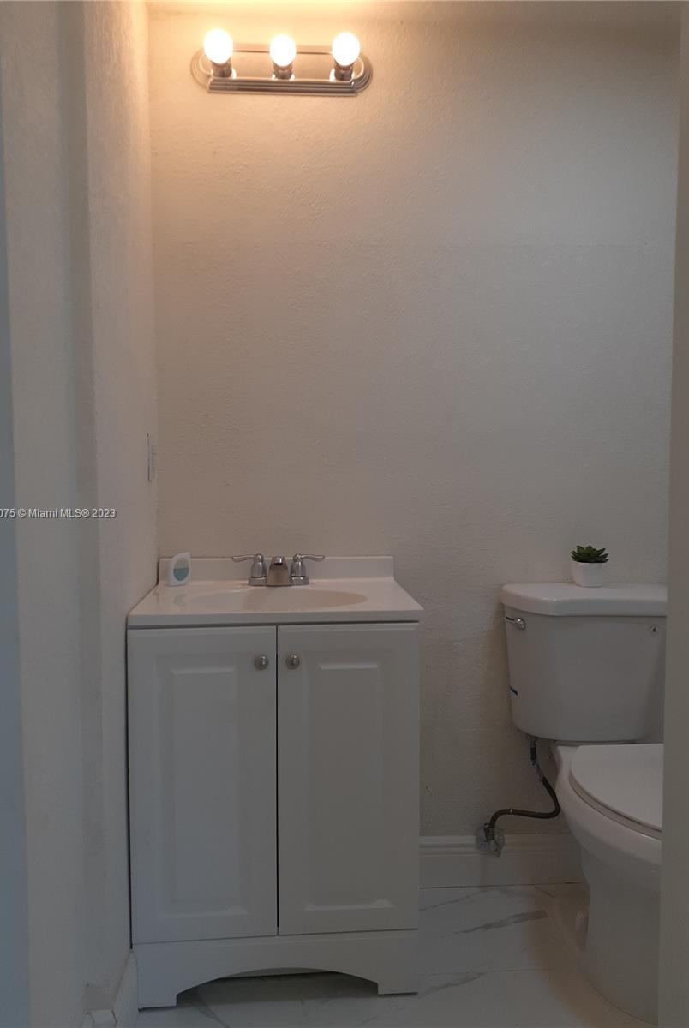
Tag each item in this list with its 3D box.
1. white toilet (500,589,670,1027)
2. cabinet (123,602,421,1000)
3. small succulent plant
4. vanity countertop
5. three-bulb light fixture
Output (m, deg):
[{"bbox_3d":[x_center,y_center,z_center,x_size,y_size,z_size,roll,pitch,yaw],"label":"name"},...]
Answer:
[{"bbox_3d":[0.651,0.617,1.818,0.481,0.817,0.689,0,3,-4],"label":"white toilet"},{"bbox_3d":[-0.158,0.614,1.892,0.597,0.818,0.436,0,3,-4],"label":"cabinet"},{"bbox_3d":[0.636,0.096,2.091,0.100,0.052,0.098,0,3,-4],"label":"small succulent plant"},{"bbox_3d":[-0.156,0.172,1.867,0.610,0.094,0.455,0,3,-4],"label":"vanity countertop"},{"bbox_3d":[-0.151,-1.118,1.956,0.455,0.114,0.133,0,3,-4],"label":"three-bulb light fixture"}]

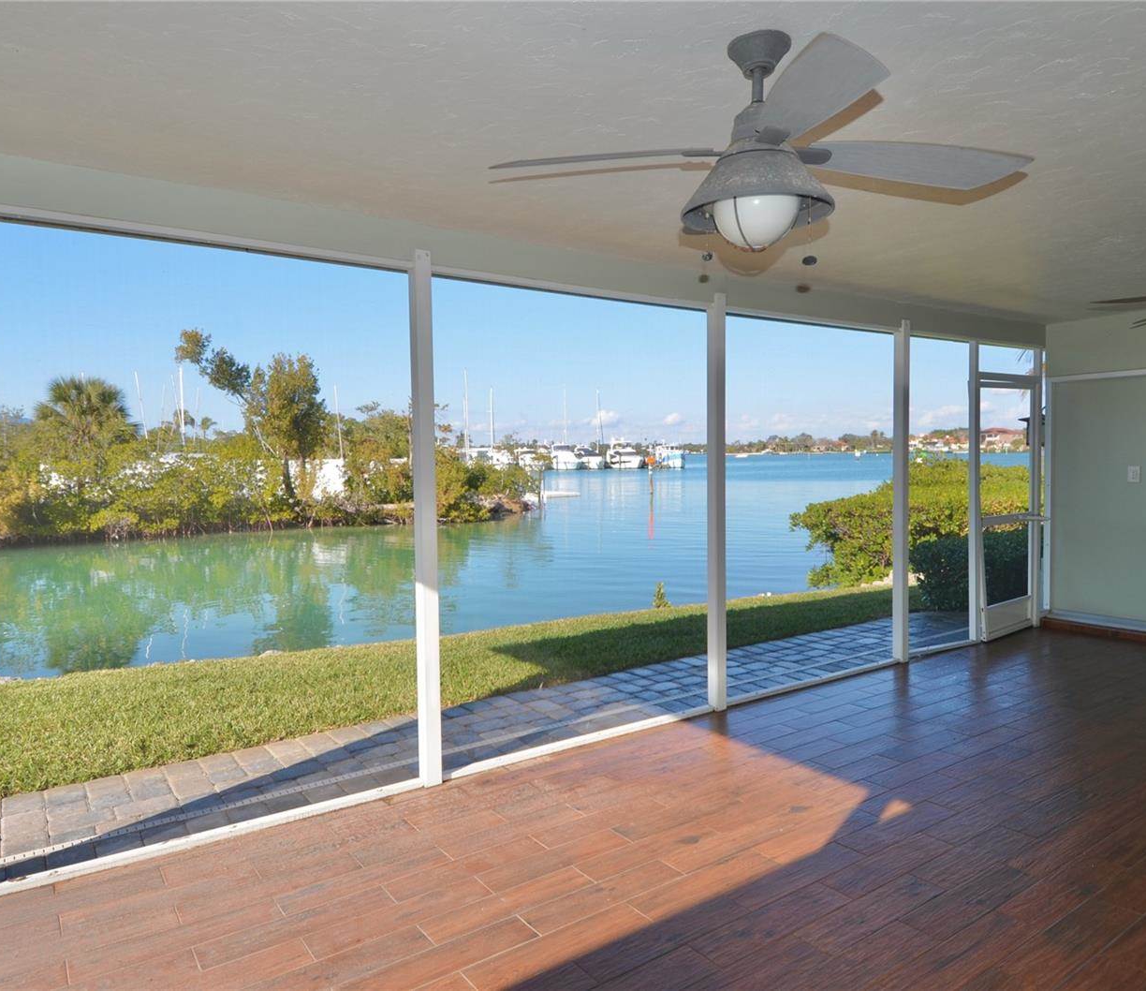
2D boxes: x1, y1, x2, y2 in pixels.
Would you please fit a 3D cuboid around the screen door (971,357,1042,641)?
[{"bbox_3d":[3.540,0.104,6.096,0.930,2.075,0.070,-3,4,-32],"label":"screen door"}]

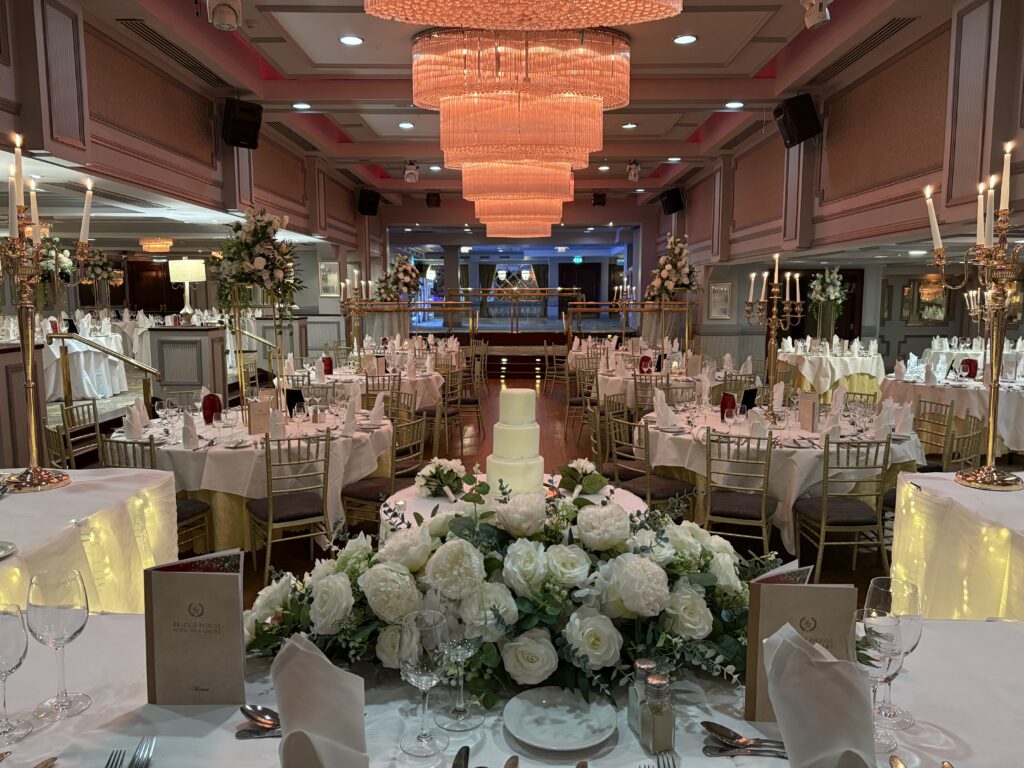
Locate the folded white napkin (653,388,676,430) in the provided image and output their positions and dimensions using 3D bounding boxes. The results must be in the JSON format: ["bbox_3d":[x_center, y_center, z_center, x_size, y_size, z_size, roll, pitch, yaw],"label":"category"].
[{"bbox_3d":[1.075,0.162,5.332,0.150,0.277,0.100,-1,7,-10],"label":"folded white napkin"}]

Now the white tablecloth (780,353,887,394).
[{"bbox_3d":[5.035,-0.222,12.205,1.600,0.540,1.600,3,7,22],"label":"white tablecloth"}]

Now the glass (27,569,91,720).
[{"bbox_3d":[-0.693,0.393,1.173,0.085,0.213,0.085,0,6,0],"label":"glass"}]

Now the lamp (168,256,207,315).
[{"bbox_3d":[-4.472,-1.358,10.600,0.480,0.800,0.480,0,6,0],"label":"lamp"}]

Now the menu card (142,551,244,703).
[{"bbox_3d":[-0.483,0.386,1.239,0.155,0.212,0.115,0,6,3],"label":"menu card"}]

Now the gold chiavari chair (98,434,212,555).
[{"bbox_3d":[-2.011,0.709,4.366,0.410,0.920,0.440,2,7,19],"label":"gold chiavari chair"}]

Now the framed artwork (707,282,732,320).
[{"bbox_3d":[3.767,-1.480,13.883,0.450,0.680,0.035,0,7,1],"label":"framed artwork"}]

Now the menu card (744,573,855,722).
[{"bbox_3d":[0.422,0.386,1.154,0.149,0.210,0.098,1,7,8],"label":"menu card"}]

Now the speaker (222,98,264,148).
[{"bbox_3d":[-2.857,-2.762,8.138,0.290,0.455,0.310,-4,30,-33],"label":"speaker"}]

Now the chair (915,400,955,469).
[{"bbox_3d":[2.895,0.565,5.605,0.440,0.920,0.410,-1,7,-8],"label":"chair"}]

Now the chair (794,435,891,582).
[{"bbox_3d":[1.839,0.710,4.345,0.410,0.920,0.440,0,7,-1],"label":"chair"}]

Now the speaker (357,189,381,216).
[{"bbox_3d":[-2.751,-3.502,14.797,0.300,0.460,0.310,-3,29,-25],"label":"speaker"}]

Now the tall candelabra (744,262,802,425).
[{"bbox_3d":[1.873,-0.296,5.483,0.420,1.140,0.410,0,7,1],"label":"tall candelabra"}]

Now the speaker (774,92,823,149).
[{"bbox_3d":[3.146,-2.882,8.445,0.310,0.450,0.290,-23,12,-14],"label":"speaker"}]

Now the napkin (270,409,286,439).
[{"bbox_3d":[-1.458,0.264,4.782,0.098,0.215,0.110,-3,7,-25],"label":"napkin"}]

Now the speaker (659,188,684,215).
[{"bbox_3d":[4.257,-4.841,20.400,0.420,0.600,0.420,-18,9,-8],"label":"speaker"}]

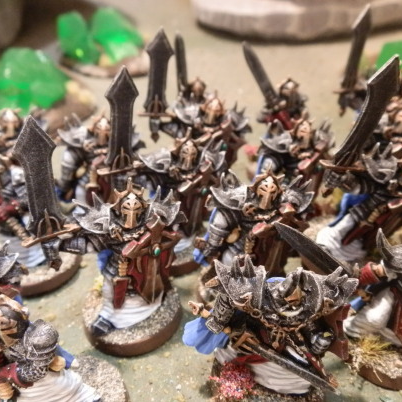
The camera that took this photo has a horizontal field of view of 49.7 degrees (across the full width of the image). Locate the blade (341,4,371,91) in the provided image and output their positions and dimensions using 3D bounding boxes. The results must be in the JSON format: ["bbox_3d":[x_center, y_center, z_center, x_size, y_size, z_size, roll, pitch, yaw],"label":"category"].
[{"bbox_3d":[0.061,-0.060,0.172,0.010,0.033,0.003,-14,38,-30],"label":"blade"}]

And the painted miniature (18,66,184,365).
[{"bbox_3d":[-0.025,0.007,0.113,0.043,0.066,0.032,-6,33,-4],"label":"painted miniature"}]

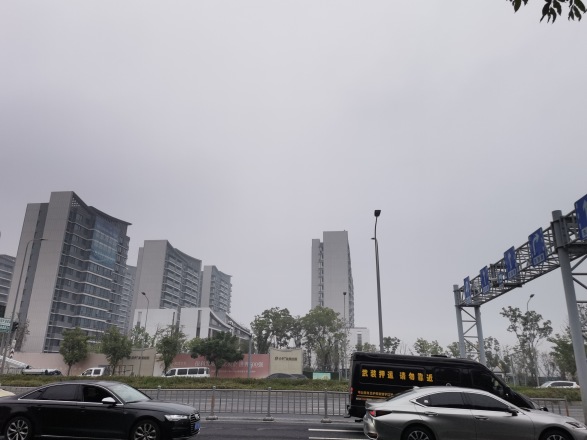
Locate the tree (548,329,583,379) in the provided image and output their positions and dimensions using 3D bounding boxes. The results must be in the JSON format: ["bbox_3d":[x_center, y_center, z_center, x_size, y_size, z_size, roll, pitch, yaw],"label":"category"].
[{"bbox_3d":[33.543,17.095,55.637,4.560,7.160,4.100,1,-18,0],"label":"tree"}]

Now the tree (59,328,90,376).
[{"bbox_3d":[-27.599,16.685,56.988,3.750,6.690,3.380,1,-18,0],"label":"tree"}]

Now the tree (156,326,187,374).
[{"bbox_3d":[-15.334,16.802,57.022,3.760,6.910,3.380,1,-18,0],"label":"tree"}]

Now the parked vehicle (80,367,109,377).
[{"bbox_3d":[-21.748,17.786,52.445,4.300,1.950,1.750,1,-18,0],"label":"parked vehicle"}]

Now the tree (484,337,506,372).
[{"bbox_3d":[25.466,17.928,57.443,3.300,6.440,3.300,1,-18,0],"label":"tree"}]

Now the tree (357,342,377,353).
[{"bbox_3d":[10.116,19.825,63.030,3.200,5.730,3.200,1,-18,0],"label":"tree"}]

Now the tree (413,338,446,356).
[{"bbox_3d":[21.043,21.952,70.809,5.000,7.040,4.500,1,-18,0],"label":"tree"}]

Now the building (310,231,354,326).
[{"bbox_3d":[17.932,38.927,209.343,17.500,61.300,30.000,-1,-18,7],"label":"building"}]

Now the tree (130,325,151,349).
[{"bbox_3d":[-23.050,19.700,68.130,3.000,8.120,2.700,1,-18,0],"label":"tree"}]

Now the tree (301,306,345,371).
[{"bbox_3d":[3.795,16.387,59.907,5.780,10.050,5.780,1,-18,0],"label":"tree"}]

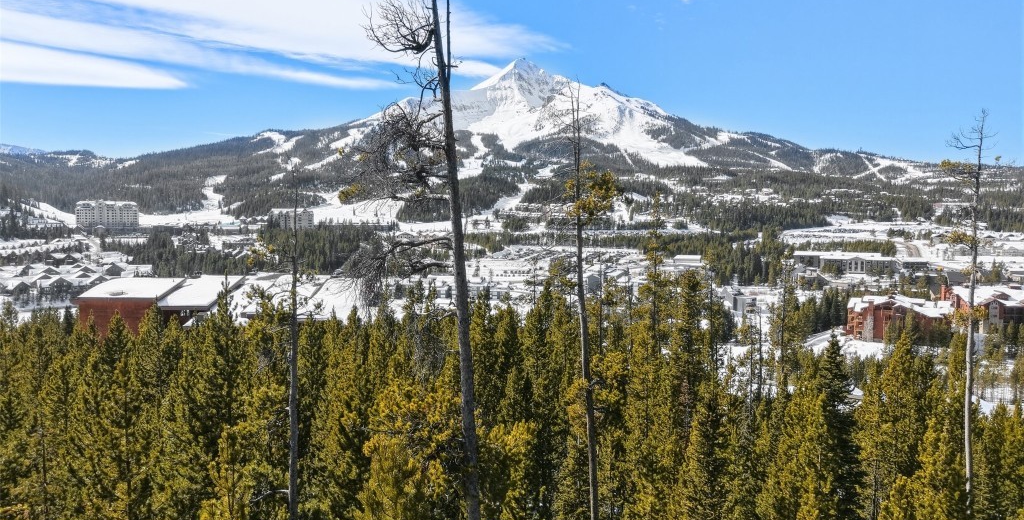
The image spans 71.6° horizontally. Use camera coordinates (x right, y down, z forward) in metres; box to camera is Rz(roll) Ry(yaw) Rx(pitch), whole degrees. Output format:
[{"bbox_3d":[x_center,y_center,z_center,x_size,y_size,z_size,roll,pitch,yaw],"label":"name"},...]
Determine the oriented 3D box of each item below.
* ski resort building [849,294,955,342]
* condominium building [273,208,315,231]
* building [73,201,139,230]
[{"bbox_3d":[155.546,23.884,285.000,36.000,16.500,22.000,2,3,30],"label":"ski resort building"},{"bbox_3d":[-246.197,-45.070,800.000,45.000,26.000,20.000,-1,3,-16],"label":"condominium building"},{"bbox_3d":[-469.437,-51.708,825.000,62.000,35.000,23.000,-2,3,-29],"label":"building"}]

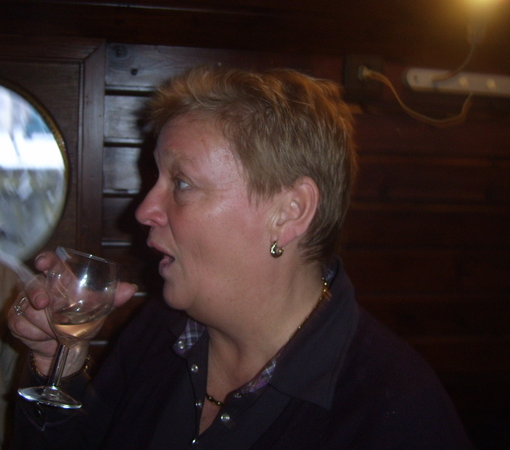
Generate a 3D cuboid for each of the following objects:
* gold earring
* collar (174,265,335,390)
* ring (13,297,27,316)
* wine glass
[{"bbox_3d":[0.020,0.023,0.612,0.006,0.017,0.015,-3,-6,40],"label":"gold earring"},{"bbox_3d":[0.003,0.104,0.645,0.145,0.125,0.135,-3,-6,42],"label":"collar"},{"bbox_3d":[-0.233,0.082,0.660,0.007,0.021,0.021,19,0,24],"label":"ring"},{"bbox_3d":[-0.183,0.102,0.655,0.070,0.144,0.070,14,-8,0],"label":"wine glass"}]

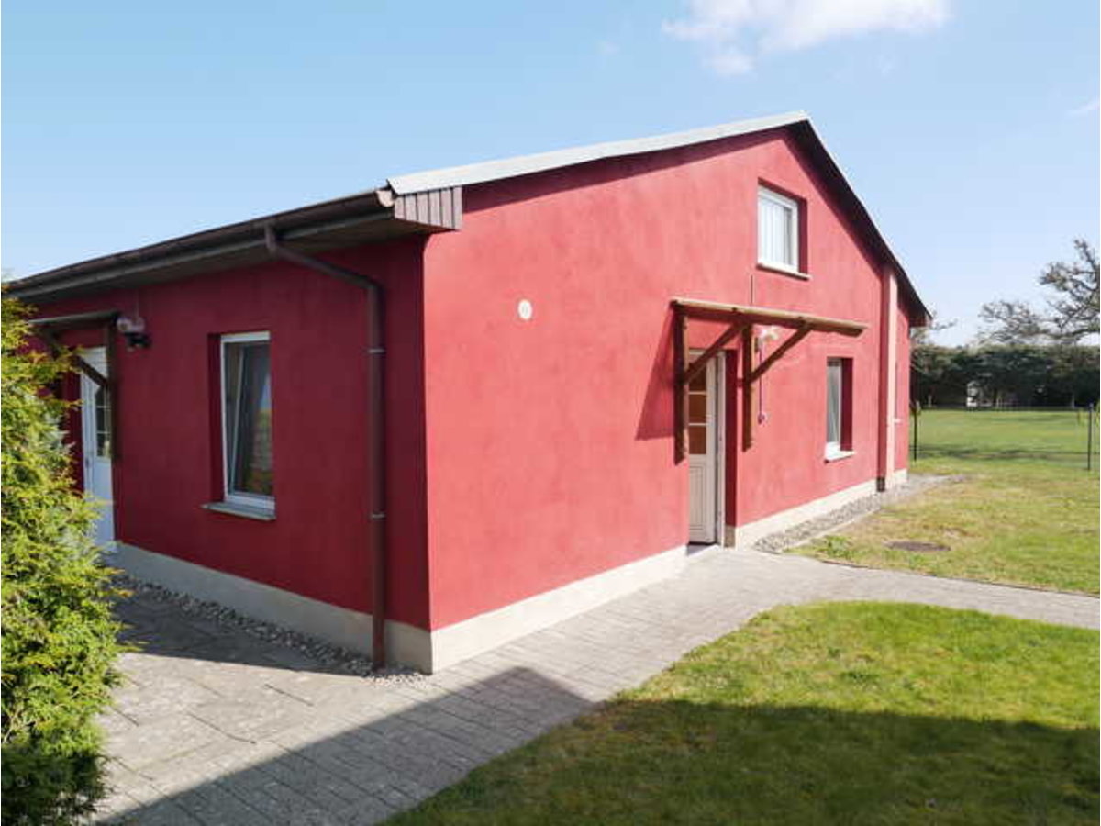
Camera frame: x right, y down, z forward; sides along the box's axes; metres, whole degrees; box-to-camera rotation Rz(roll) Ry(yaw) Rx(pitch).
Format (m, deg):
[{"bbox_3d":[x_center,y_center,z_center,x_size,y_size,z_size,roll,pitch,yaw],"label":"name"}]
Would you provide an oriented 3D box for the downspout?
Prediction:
[{"bbox_3d":[-1.437,0.234,4.927,0.660,2.860,0.500,1,3,39],"label":"downspout"}]

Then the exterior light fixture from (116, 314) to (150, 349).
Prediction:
[{"bbox_3d":[-3.818,-0.736,6.996,0.180,0.280,0.230,1,3,39],"label":"exterior light fixture"}]

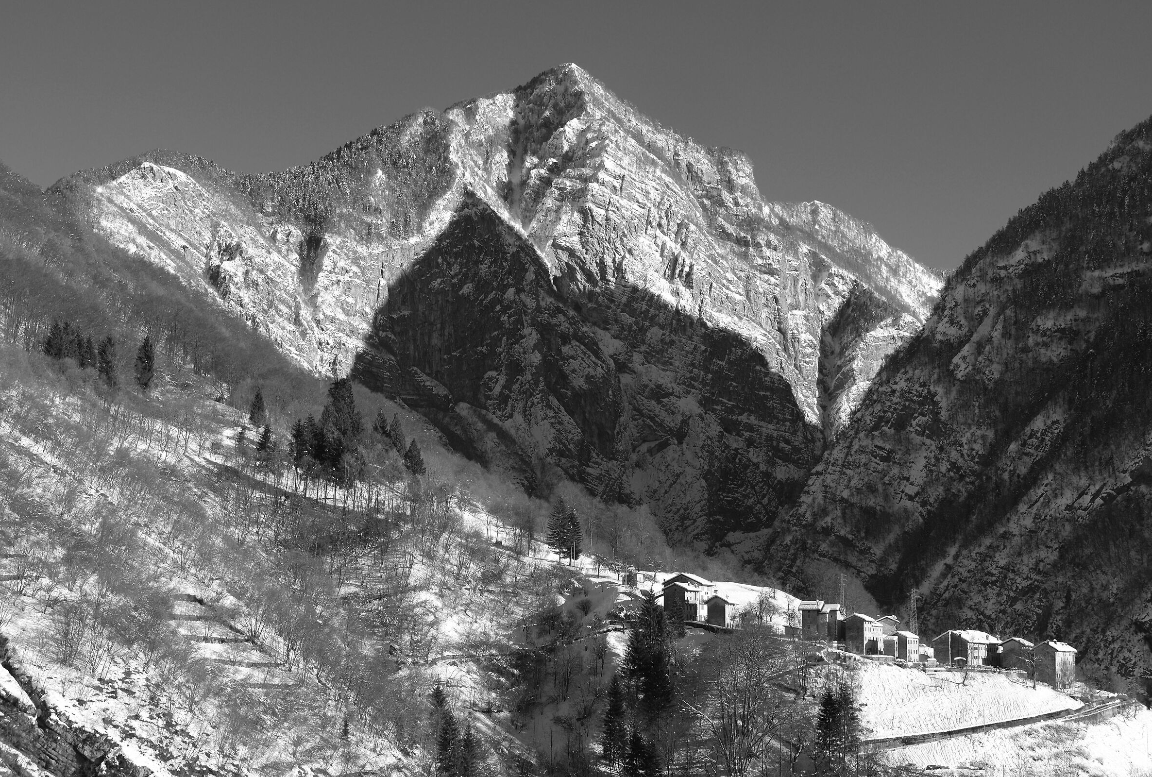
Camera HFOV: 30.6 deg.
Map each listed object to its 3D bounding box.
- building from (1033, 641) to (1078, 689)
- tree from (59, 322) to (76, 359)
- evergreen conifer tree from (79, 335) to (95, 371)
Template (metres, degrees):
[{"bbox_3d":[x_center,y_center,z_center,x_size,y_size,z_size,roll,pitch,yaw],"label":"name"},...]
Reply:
[{"bbox_3d":[124.489,71.908,546.404,8.221,12.963,8.389,6,-10,-35],"label":"building"},{"bbox_3d":[-145.010,-13.120,600.000,5.190,12.330,5.190,0,-8,0],"label":"tree"},{"bbox_3d":[-147.236,-10.413,633.019,5.346,11.818,5.346,2,-9,-13],"label":"evergreen conifer tree"}]

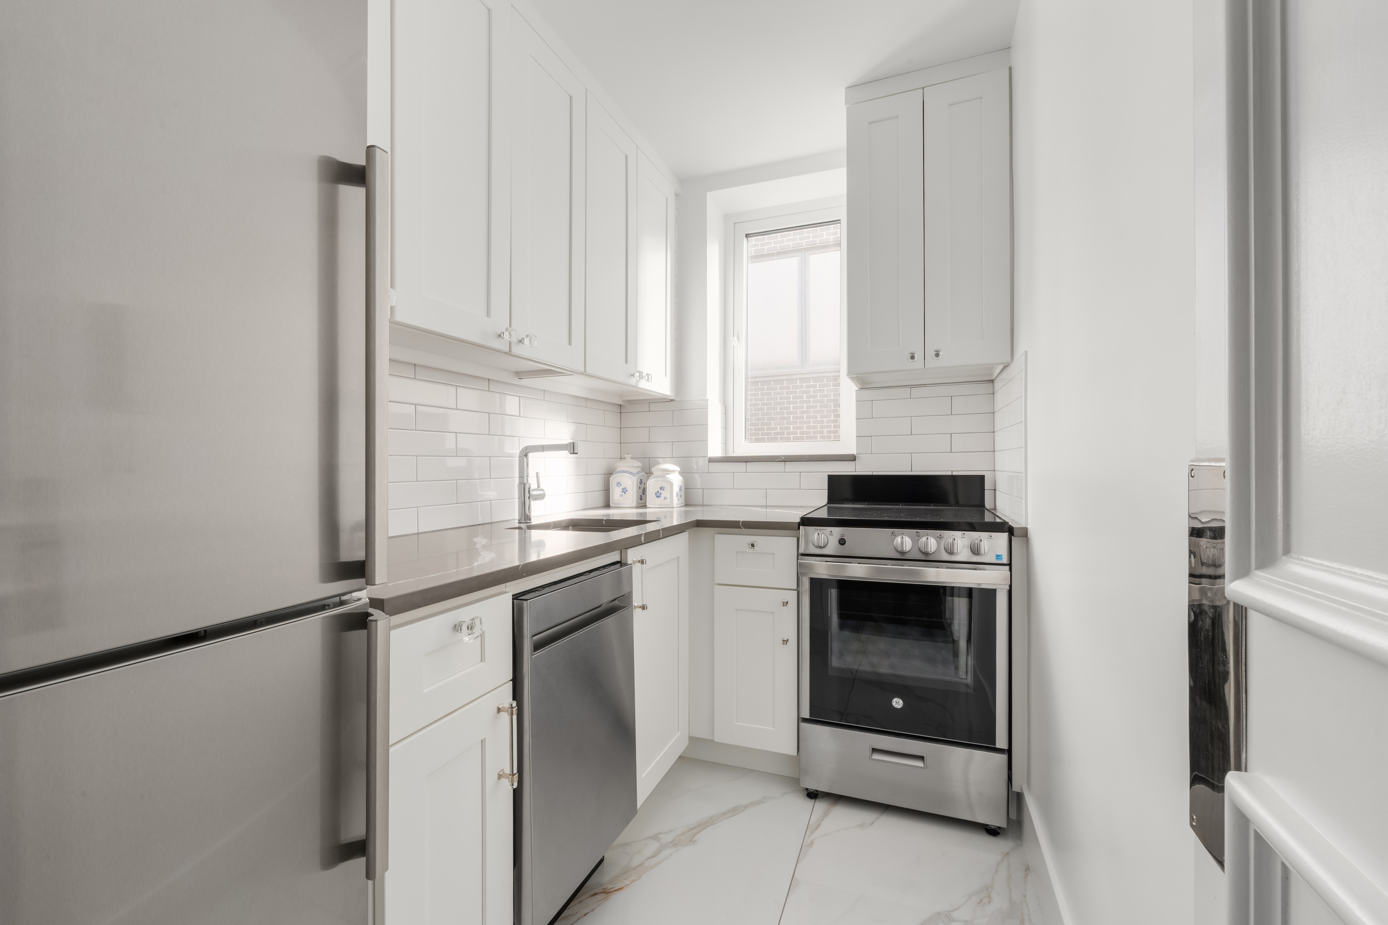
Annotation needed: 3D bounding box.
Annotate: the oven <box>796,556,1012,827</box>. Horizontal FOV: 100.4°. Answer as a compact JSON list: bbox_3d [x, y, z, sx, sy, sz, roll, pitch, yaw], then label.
[{"bbox_3d":[0.730,0.677,2.045,0.606,0.760,0.635,0,0,21],"label":"oven"}]

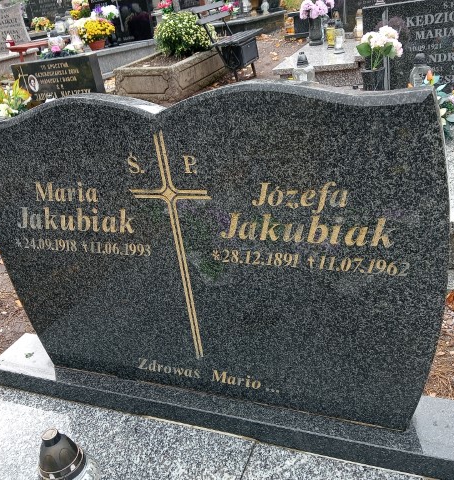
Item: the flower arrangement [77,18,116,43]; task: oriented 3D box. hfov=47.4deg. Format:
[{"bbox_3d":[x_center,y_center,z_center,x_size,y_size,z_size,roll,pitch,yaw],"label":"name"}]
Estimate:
[{"bbox_3d":[-1.970,-3.163,7.800,0.520,0.350,0.480,-14,27,-8],"label":"flower arrangement"}]

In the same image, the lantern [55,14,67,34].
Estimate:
[{"bbox_3d":[-3.062,-3.954,9.500,0.180,0.340,0.180,-15,27,-11],"label":"lantern"}]

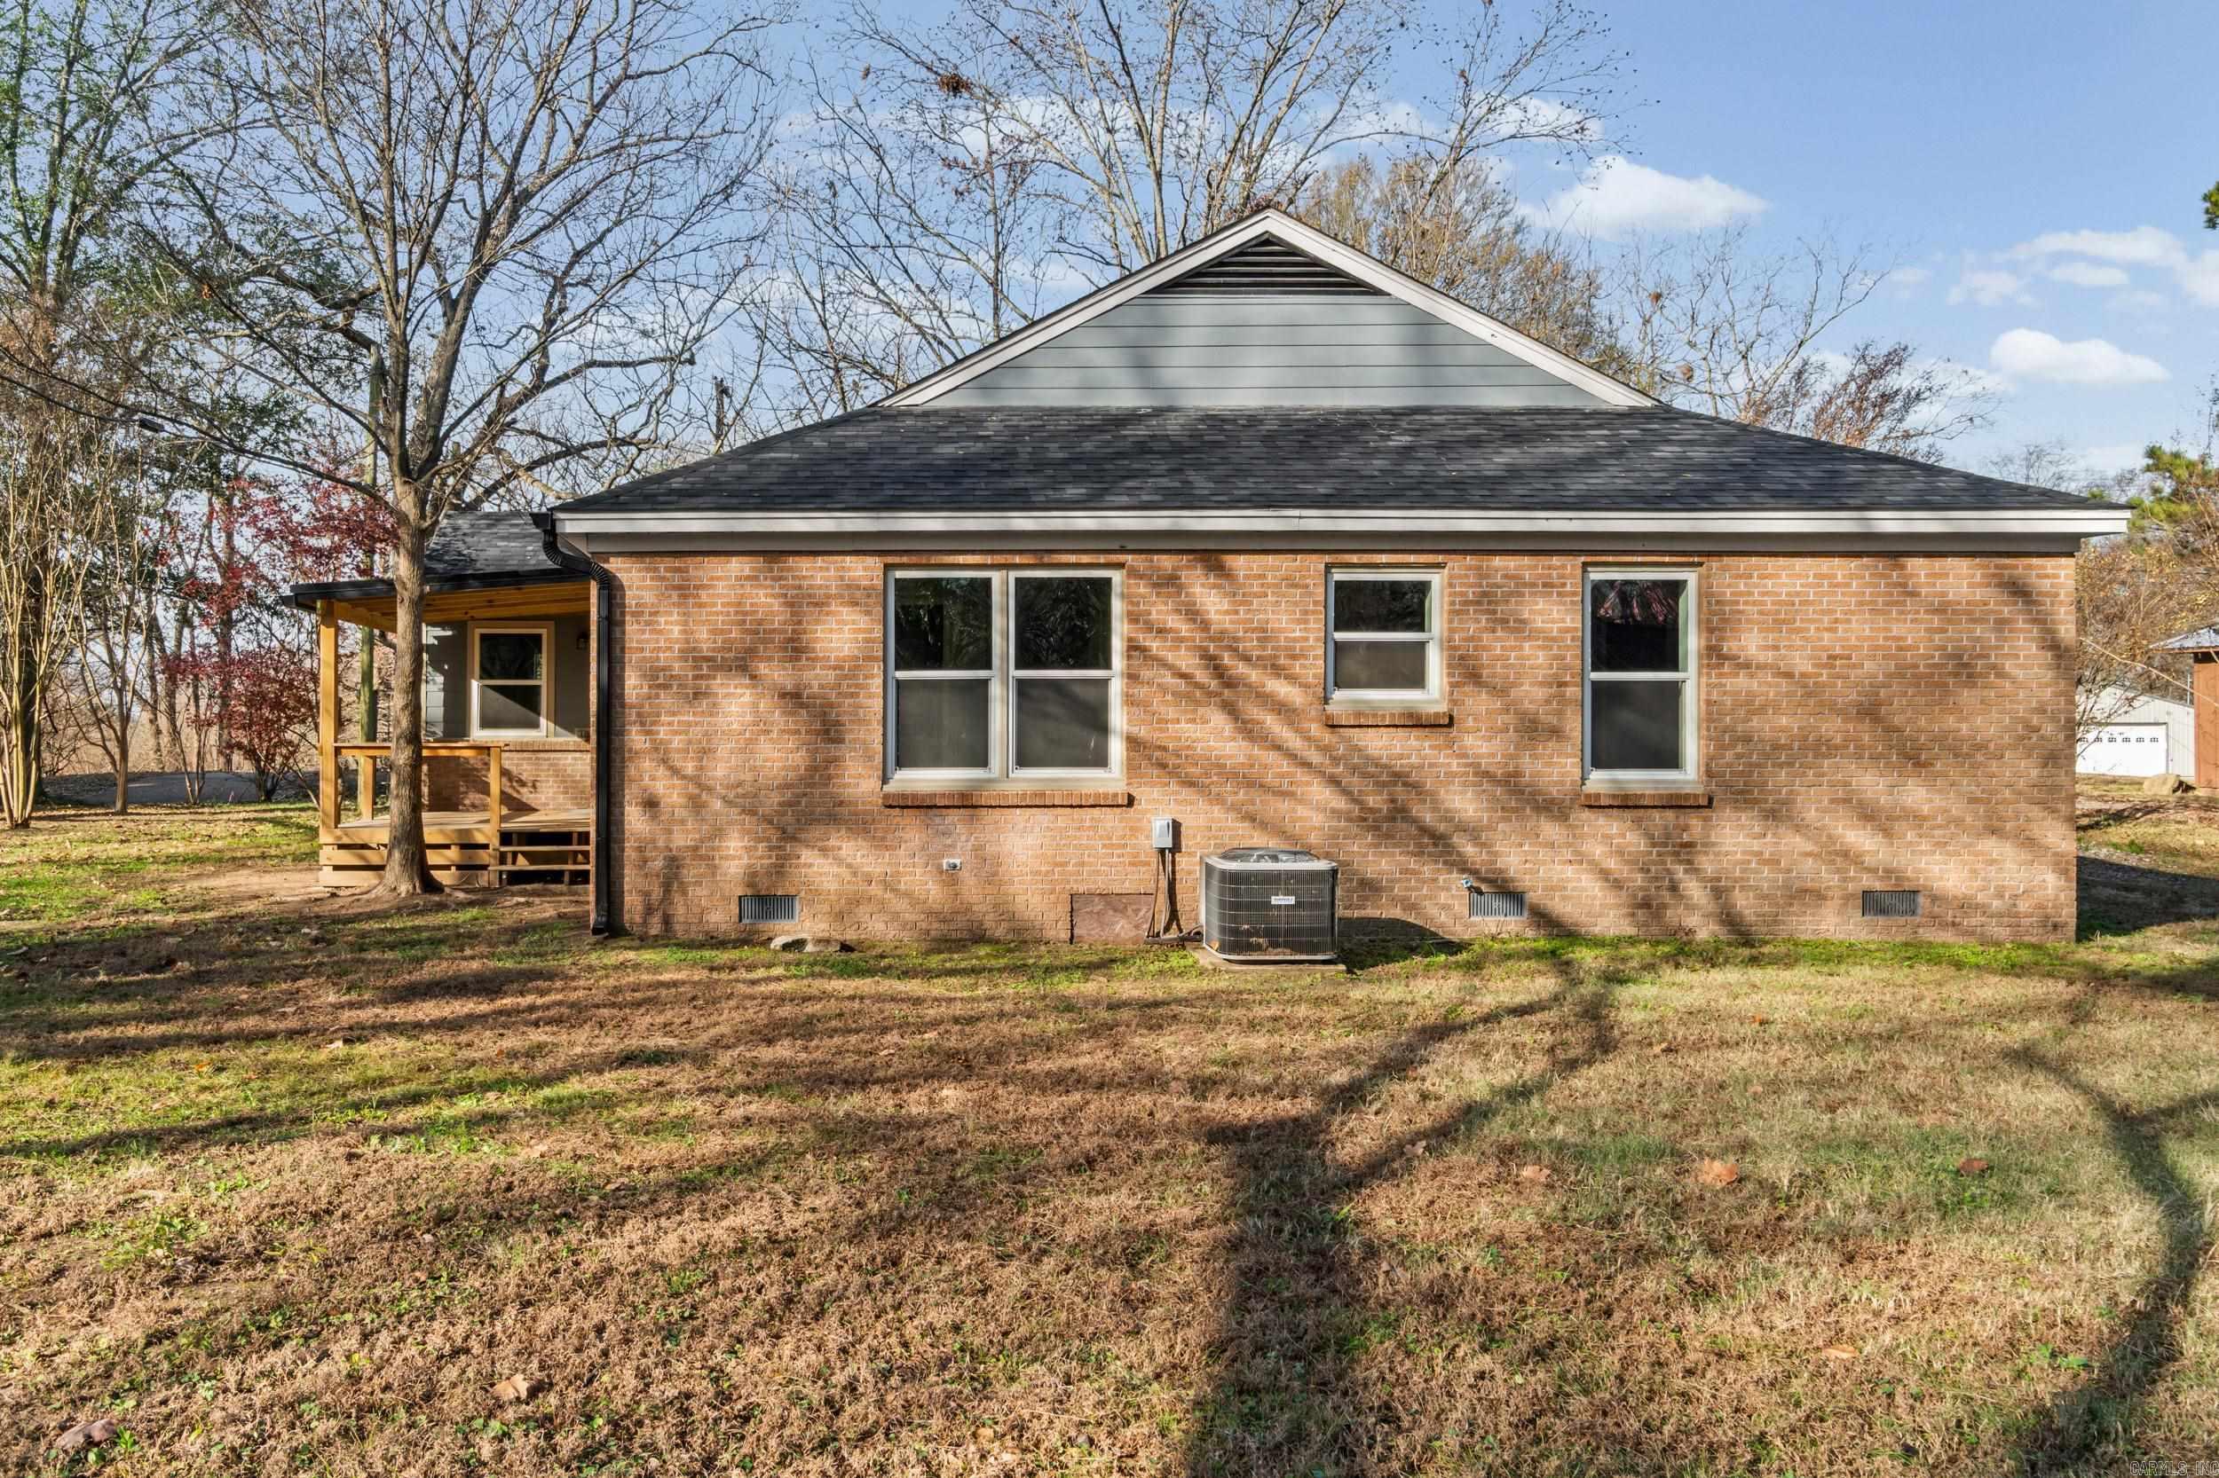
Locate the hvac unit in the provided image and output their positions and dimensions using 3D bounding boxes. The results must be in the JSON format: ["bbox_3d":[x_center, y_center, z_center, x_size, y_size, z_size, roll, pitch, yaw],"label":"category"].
[{"bbox_3d":[1.080,1.110,11.330,0.800,0.730,0.800,0,0,-5],"label":"hvac unit"}]

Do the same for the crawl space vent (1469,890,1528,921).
[{"bbox_3d":[2.885,1.234,12.336,0.440,0.205,0.060,0,0,-1],"label":"crawl space vent"}]

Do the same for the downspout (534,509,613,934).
[{"bbox_3d":[-3.900,-0.125,12.120,0.520,3.080,0.280,0,0,-1],"label":"downspout"}]

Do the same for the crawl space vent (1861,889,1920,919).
[{"bbox_3d":[5.817,1.234,12.373,0.440,0.205,0.060,0,0,-1],"label":"crawl space vent"}]

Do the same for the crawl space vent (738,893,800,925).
[{"bbox_3d":[-2.511,1.249,12.269,0.445,0.205,0.060,0,0,-1],"label":"crawl space vent"}]

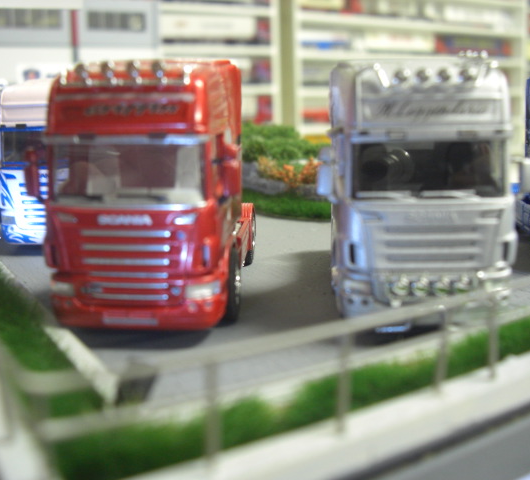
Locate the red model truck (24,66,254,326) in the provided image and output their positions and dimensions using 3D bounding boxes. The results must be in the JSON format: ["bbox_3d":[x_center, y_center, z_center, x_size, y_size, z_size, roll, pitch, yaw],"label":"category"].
[{"bbox_3d":[-0.032,-0.020,0.233,0.058,0.078,0.118,1,11,3],"label":"red model truck"}]

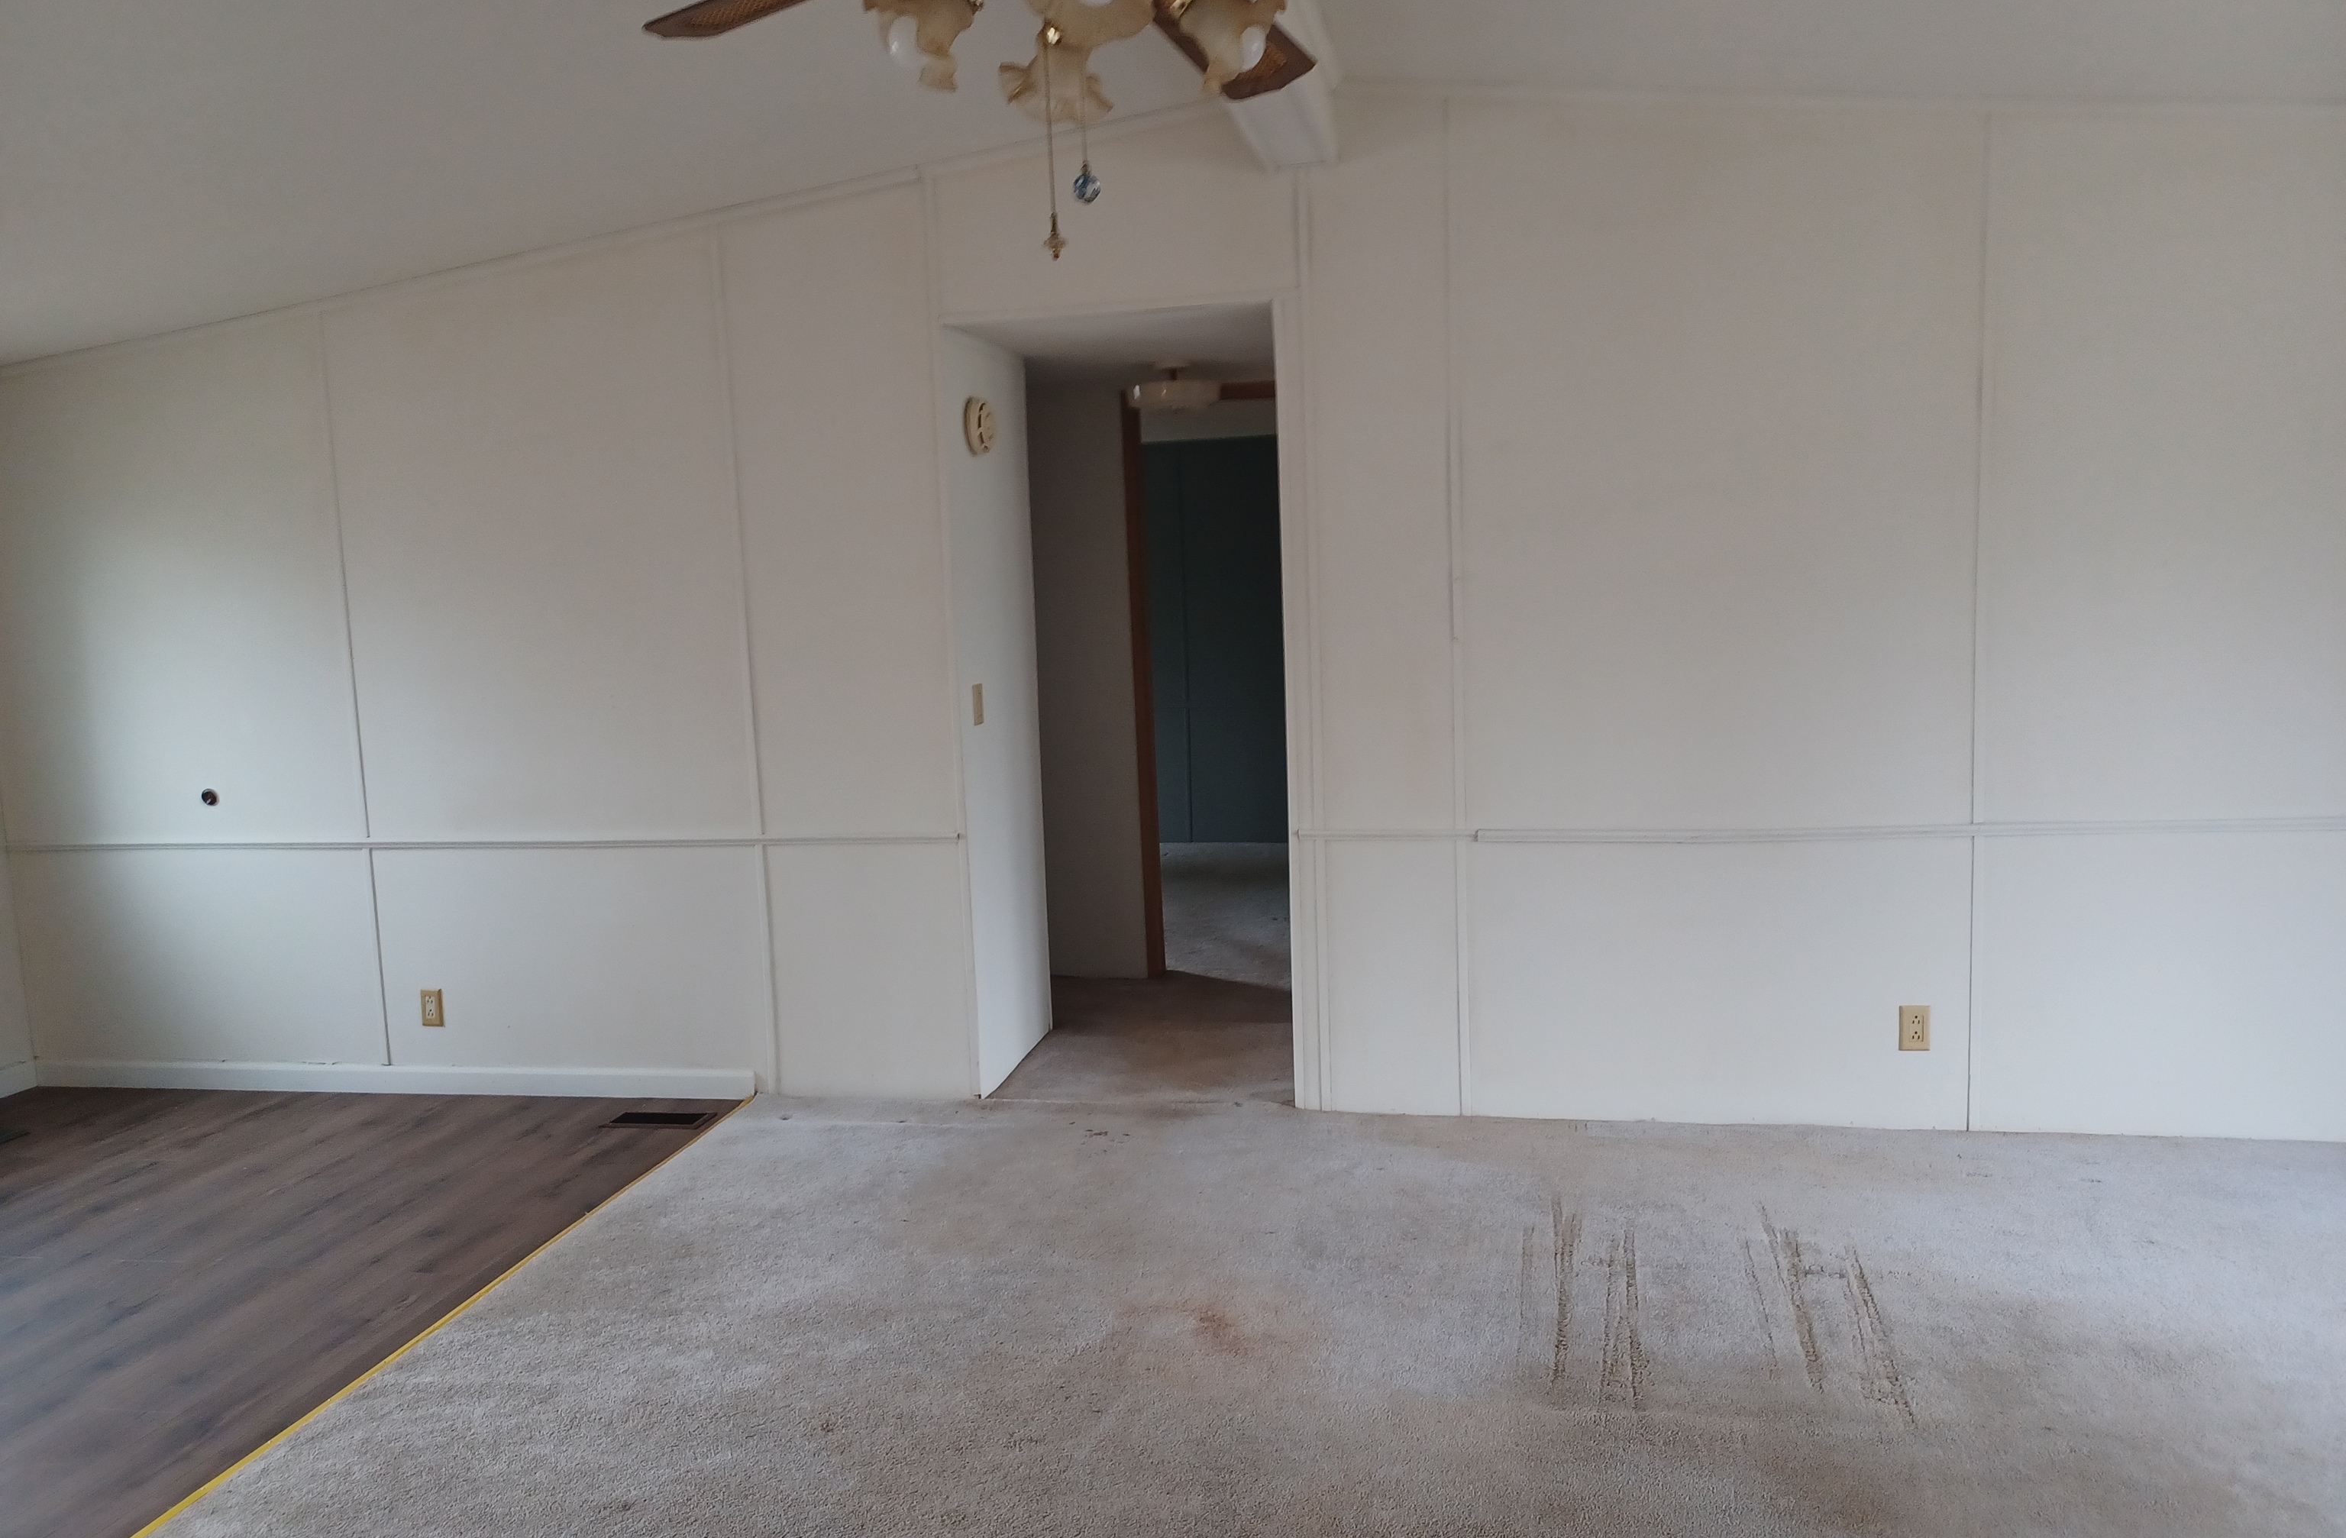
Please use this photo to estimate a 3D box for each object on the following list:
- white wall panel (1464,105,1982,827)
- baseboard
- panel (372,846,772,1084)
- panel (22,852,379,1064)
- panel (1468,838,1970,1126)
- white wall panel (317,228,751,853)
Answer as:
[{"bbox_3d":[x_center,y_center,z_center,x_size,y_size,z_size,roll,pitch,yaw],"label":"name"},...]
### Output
[{"bbox_3d":[1.288,-0.736,4.071,1.218,1.779,0.020,-1,7,11],"label":"white wall panel"},{"bbox_3d":[-2.334,0.915,4.968,2.381,0.089,0.020,-1,7,11],"label":"baseboard"},{"bbox_3d":[-1.718,0.547,4.813,1.188,0.650,0.020,-1,7,11],"label":"panel"},{"bbox_3d":[-2.904,0.561,5.045,1.212,0.645,0.020,-1,7,11],"label":"panel"},{"bbox_3d":[1.340,0.534,4.217,1.199,0.717,0.020,-1,7,11],"label":"panel"},{"bbox_3d":[-1.763,-0.597,4.682,1.196,1.603,0.020,-1,7,11],"label":"white wall panel"}]

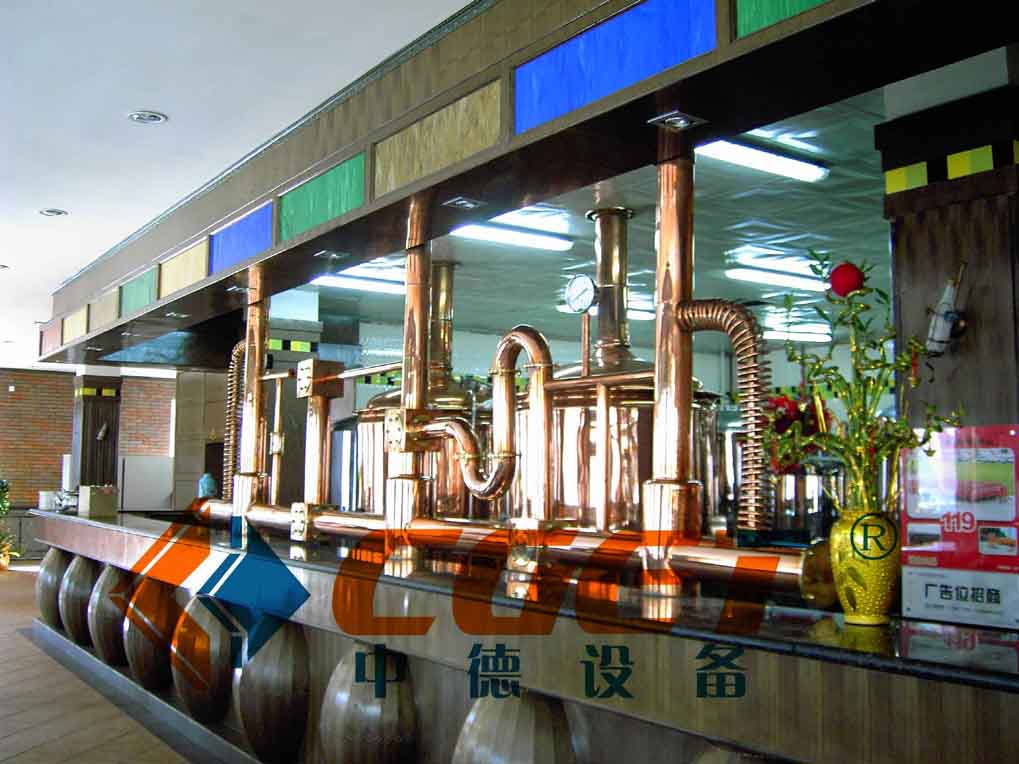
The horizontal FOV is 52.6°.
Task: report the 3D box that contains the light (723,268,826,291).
[{"bbox_3d":[2.059,-0.771,7.823,1.220,0.070,0.080,4,-6,-36],"label":"light"}]

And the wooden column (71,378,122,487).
[{"bbox_3d":[-3.747,0.547,9.322,0.335,1.190,0.335,4,-6,-36],"label":"wooden column"}]

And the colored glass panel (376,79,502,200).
[{"bbox_3d":[-0.251,-0.794,3.453,0.030,0.206,0.801,4,-6,-36],"label":"colored glass panel"}]

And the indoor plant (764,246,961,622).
[{"bbox_3d":[0.941,0.142,2.747,0.481,0.969,0.410,-1,-5,19],"label":"indoor plant"}]

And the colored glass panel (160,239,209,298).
[{"bbox_3d":[-1.758,-0.602,5.563,0.030,0.206,0.793,4,-6,-36],"label":"colored glass panel"}]

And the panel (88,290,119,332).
[{"bbox_3d":[-2.720,-0.476,6.923,0.030,0.206,0.767,4,-6,-36],"label":"panel"}]

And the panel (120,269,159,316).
[{"bbox_3d":[-2.243,-0.540,6.248,0.030,0.206,0.778,4,-6,-36],"label":"panel"}]

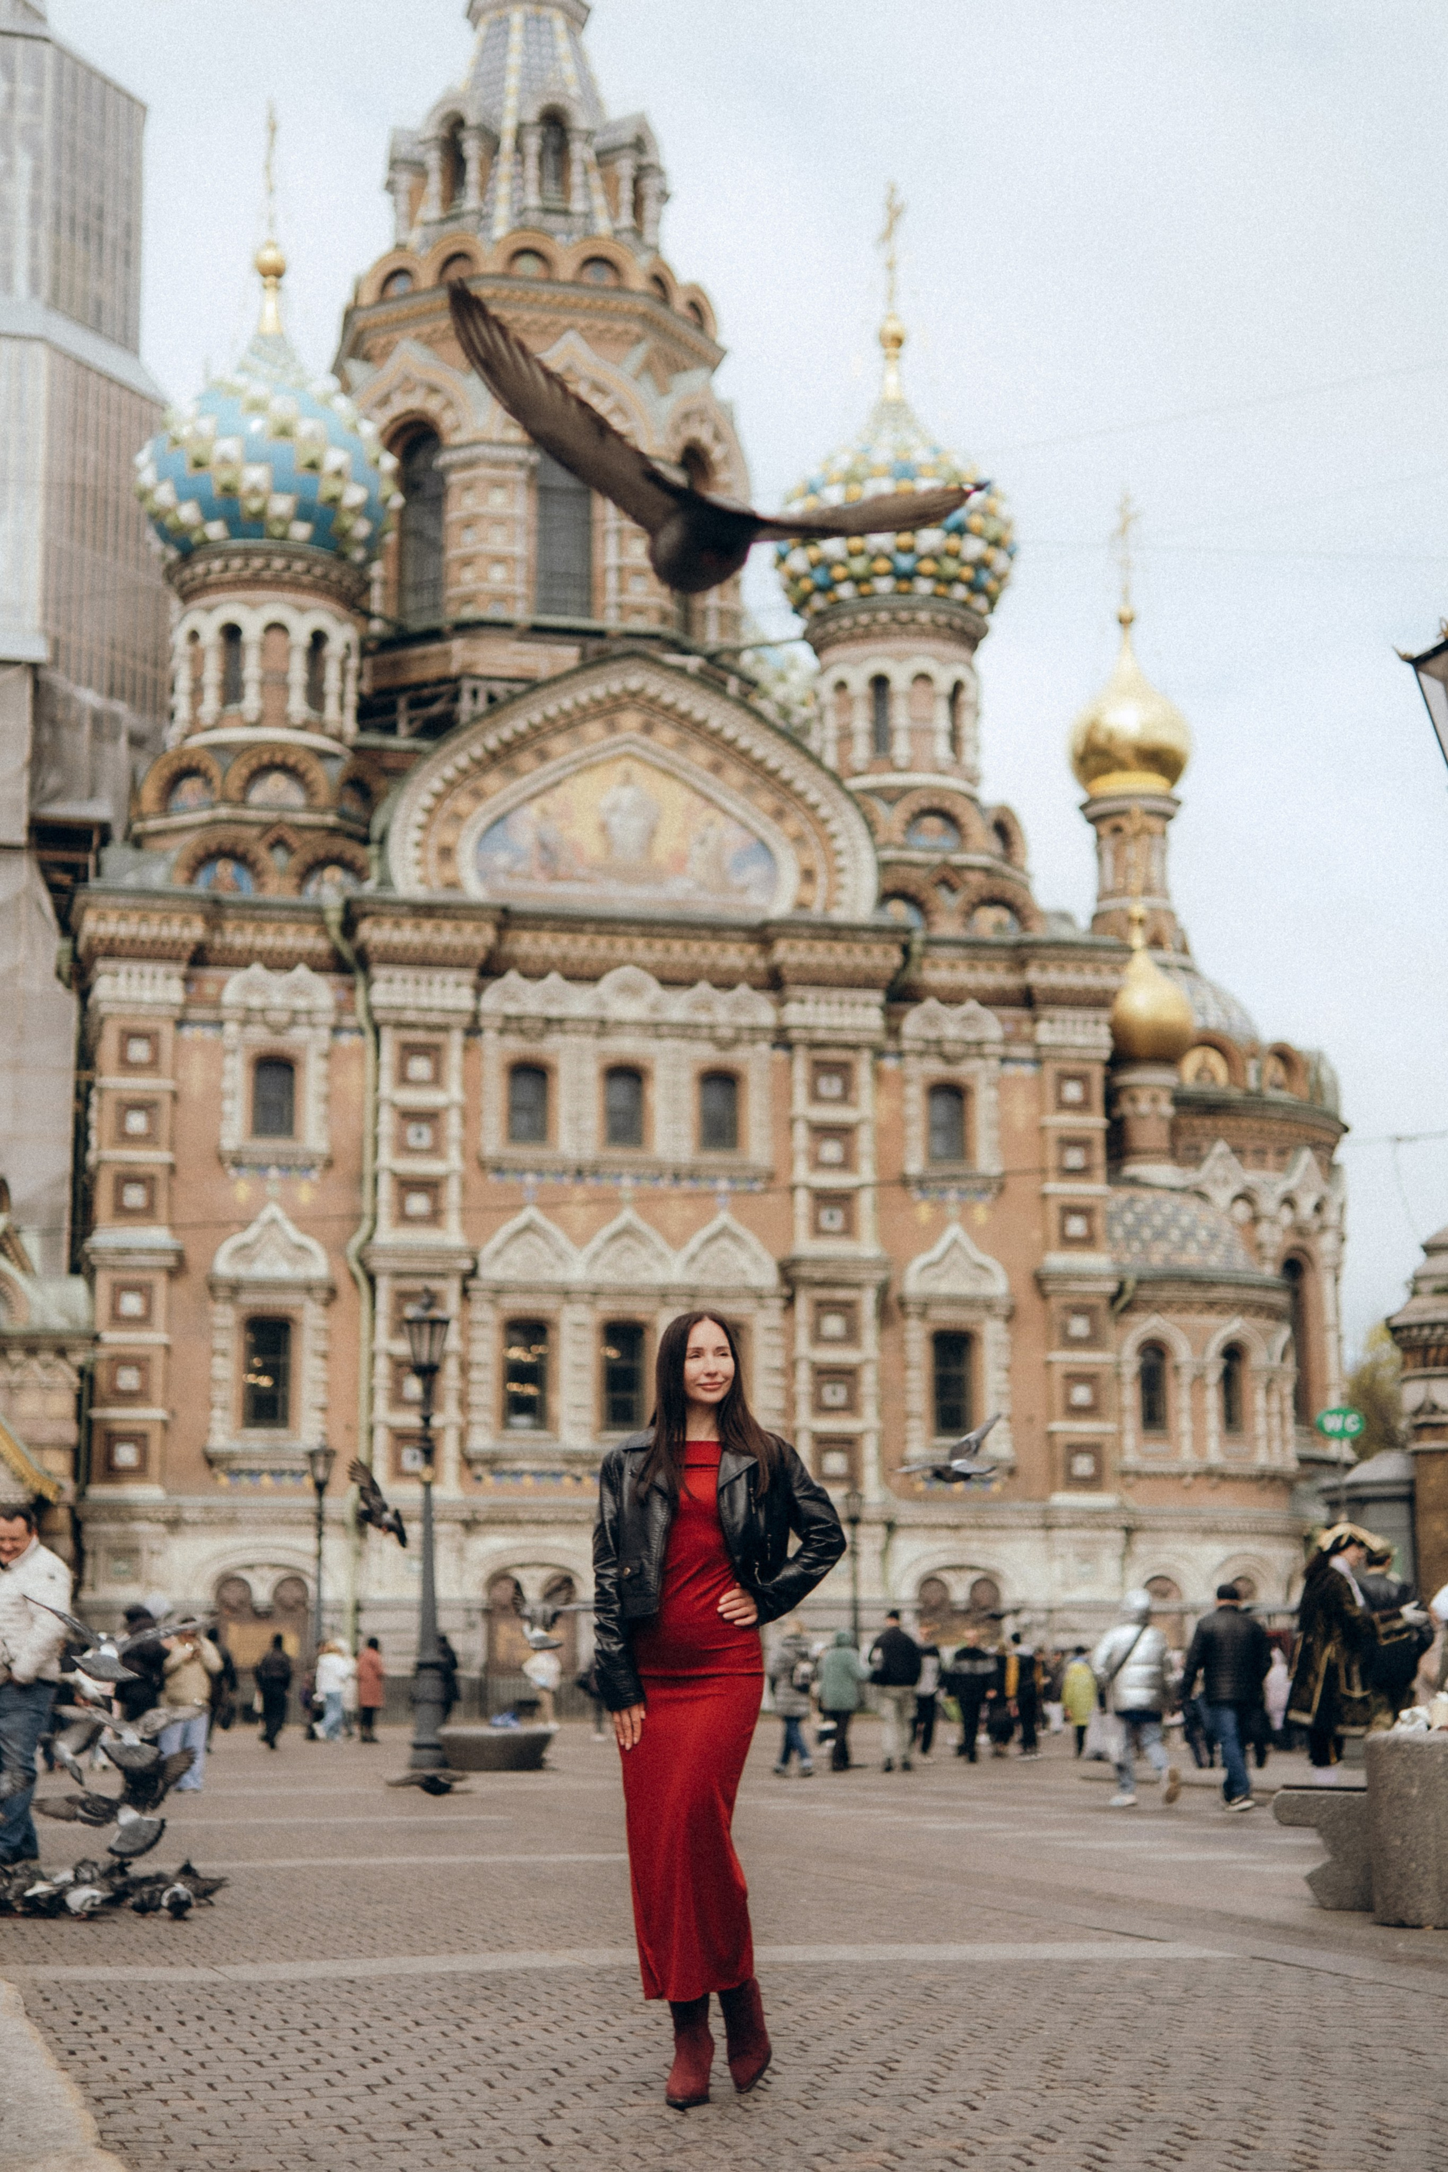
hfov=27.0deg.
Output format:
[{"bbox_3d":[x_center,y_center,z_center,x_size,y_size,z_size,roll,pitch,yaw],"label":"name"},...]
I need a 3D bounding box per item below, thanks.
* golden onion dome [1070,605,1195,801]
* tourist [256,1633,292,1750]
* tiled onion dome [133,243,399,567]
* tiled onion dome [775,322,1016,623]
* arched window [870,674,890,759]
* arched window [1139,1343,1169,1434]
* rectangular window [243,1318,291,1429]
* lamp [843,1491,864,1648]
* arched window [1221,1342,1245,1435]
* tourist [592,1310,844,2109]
[{"bbox_3d":[13.861,-13.138,102.728,4.105,6.578,4.105,0,-11,0],"label":"golden onion dome"},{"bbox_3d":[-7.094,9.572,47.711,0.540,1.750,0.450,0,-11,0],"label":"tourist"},{"bbox_3d":[-13.186,-19.964,87.520,7.733,9.757,7.733,2,-11,-13],"label":"tiled onion dome"},{"bbox_3d":[5.339,-18.898,94.258,7.427,11.067,7.427,0,-11,0],"label":"tiled onion dome"},{"bbox_3d":[4.687,-11.080,90.530,0.627,2.551,0.300,-4,-12,16],"label":"arched window"},{"bbox_3d":[12.147,8.550,85.145,0.869,2.587,0.350,2,-11,-13],"label":"arched window"},{"bbox_3d":[-11.852,7.451,78.145,1.266,2.901,0.350,2,-11,-13],"label":"rectangular window"},{"bbox_3d":[3.013,11.982,70.004,0.420,5.291,0.420,3,-12,-16],"label":"lamp"},{"bbox_3d":[14.561,8.684,86.242,0.893,2.675,0.350,6,-13,-31],"label":"arched window"},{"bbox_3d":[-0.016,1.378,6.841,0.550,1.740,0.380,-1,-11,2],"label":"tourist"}]

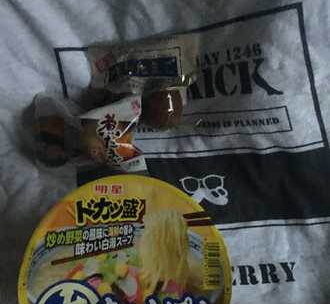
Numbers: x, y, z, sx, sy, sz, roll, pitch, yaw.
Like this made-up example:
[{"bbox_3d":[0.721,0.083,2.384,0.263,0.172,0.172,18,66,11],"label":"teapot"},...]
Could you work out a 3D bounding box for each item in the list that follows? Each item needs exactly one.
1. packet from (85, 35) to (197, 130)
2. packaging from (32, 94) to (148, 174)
[{"bbox_3d":[-0.020,-0.066,0.372,0.102,0.029,0.083,-4,73,-5],"label":"packet"},{"bbox_3d":[-0.067,-0.017,0.350,0.095,0.031,0.064,-6,74,-6],"label":"packaging"}]

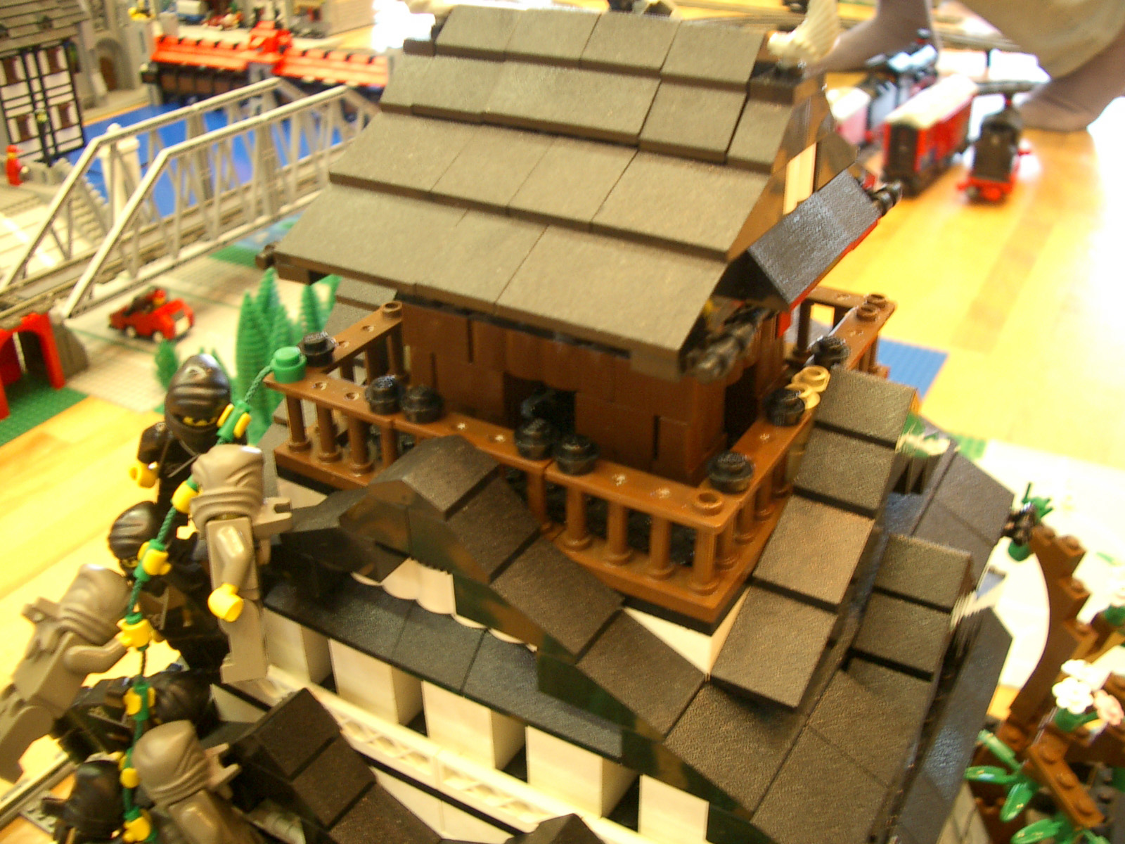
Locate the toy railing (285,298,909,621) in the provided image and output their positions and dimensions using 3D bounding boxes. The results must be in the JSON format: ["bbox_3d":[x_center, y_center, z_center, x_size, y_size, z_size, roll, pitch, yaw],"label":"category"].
[{"bbox_3d":[0.008,-0.010,0.237,0.096,0.023,0.096,16,35,26],"label":"toy railing"}]

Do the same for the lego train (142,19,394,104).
[{"bbox_3d":[-0.415,-0.503,1.625,0.412,0.124,0.062,12,33,20],"label":"lego train"}]

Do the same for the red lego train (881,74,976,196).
[{"bbox_3d":[0.446,-0.349,1.380,0.049,0.084,0.198,19,36,29],"label":"red lego train"}]

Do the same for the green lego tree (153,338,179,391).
[{"bbox_3d":[-0.321,-0.048,0.935,0.022,0.044,0.022,16,35,26],"label":"green lego tree"}]

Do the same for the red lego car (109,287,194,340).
[{"bbox_3d":[-0.374,-0.102,1.028,0.072,0.042,0.032,12,33,20],"label":"red lego car"}]

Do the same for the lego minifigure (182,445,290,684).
[{"bbox_3d":[-0.060,0.025,0.212,0.021,0.042,0.024,-7,1,0],"label":"lego minifigure"}]

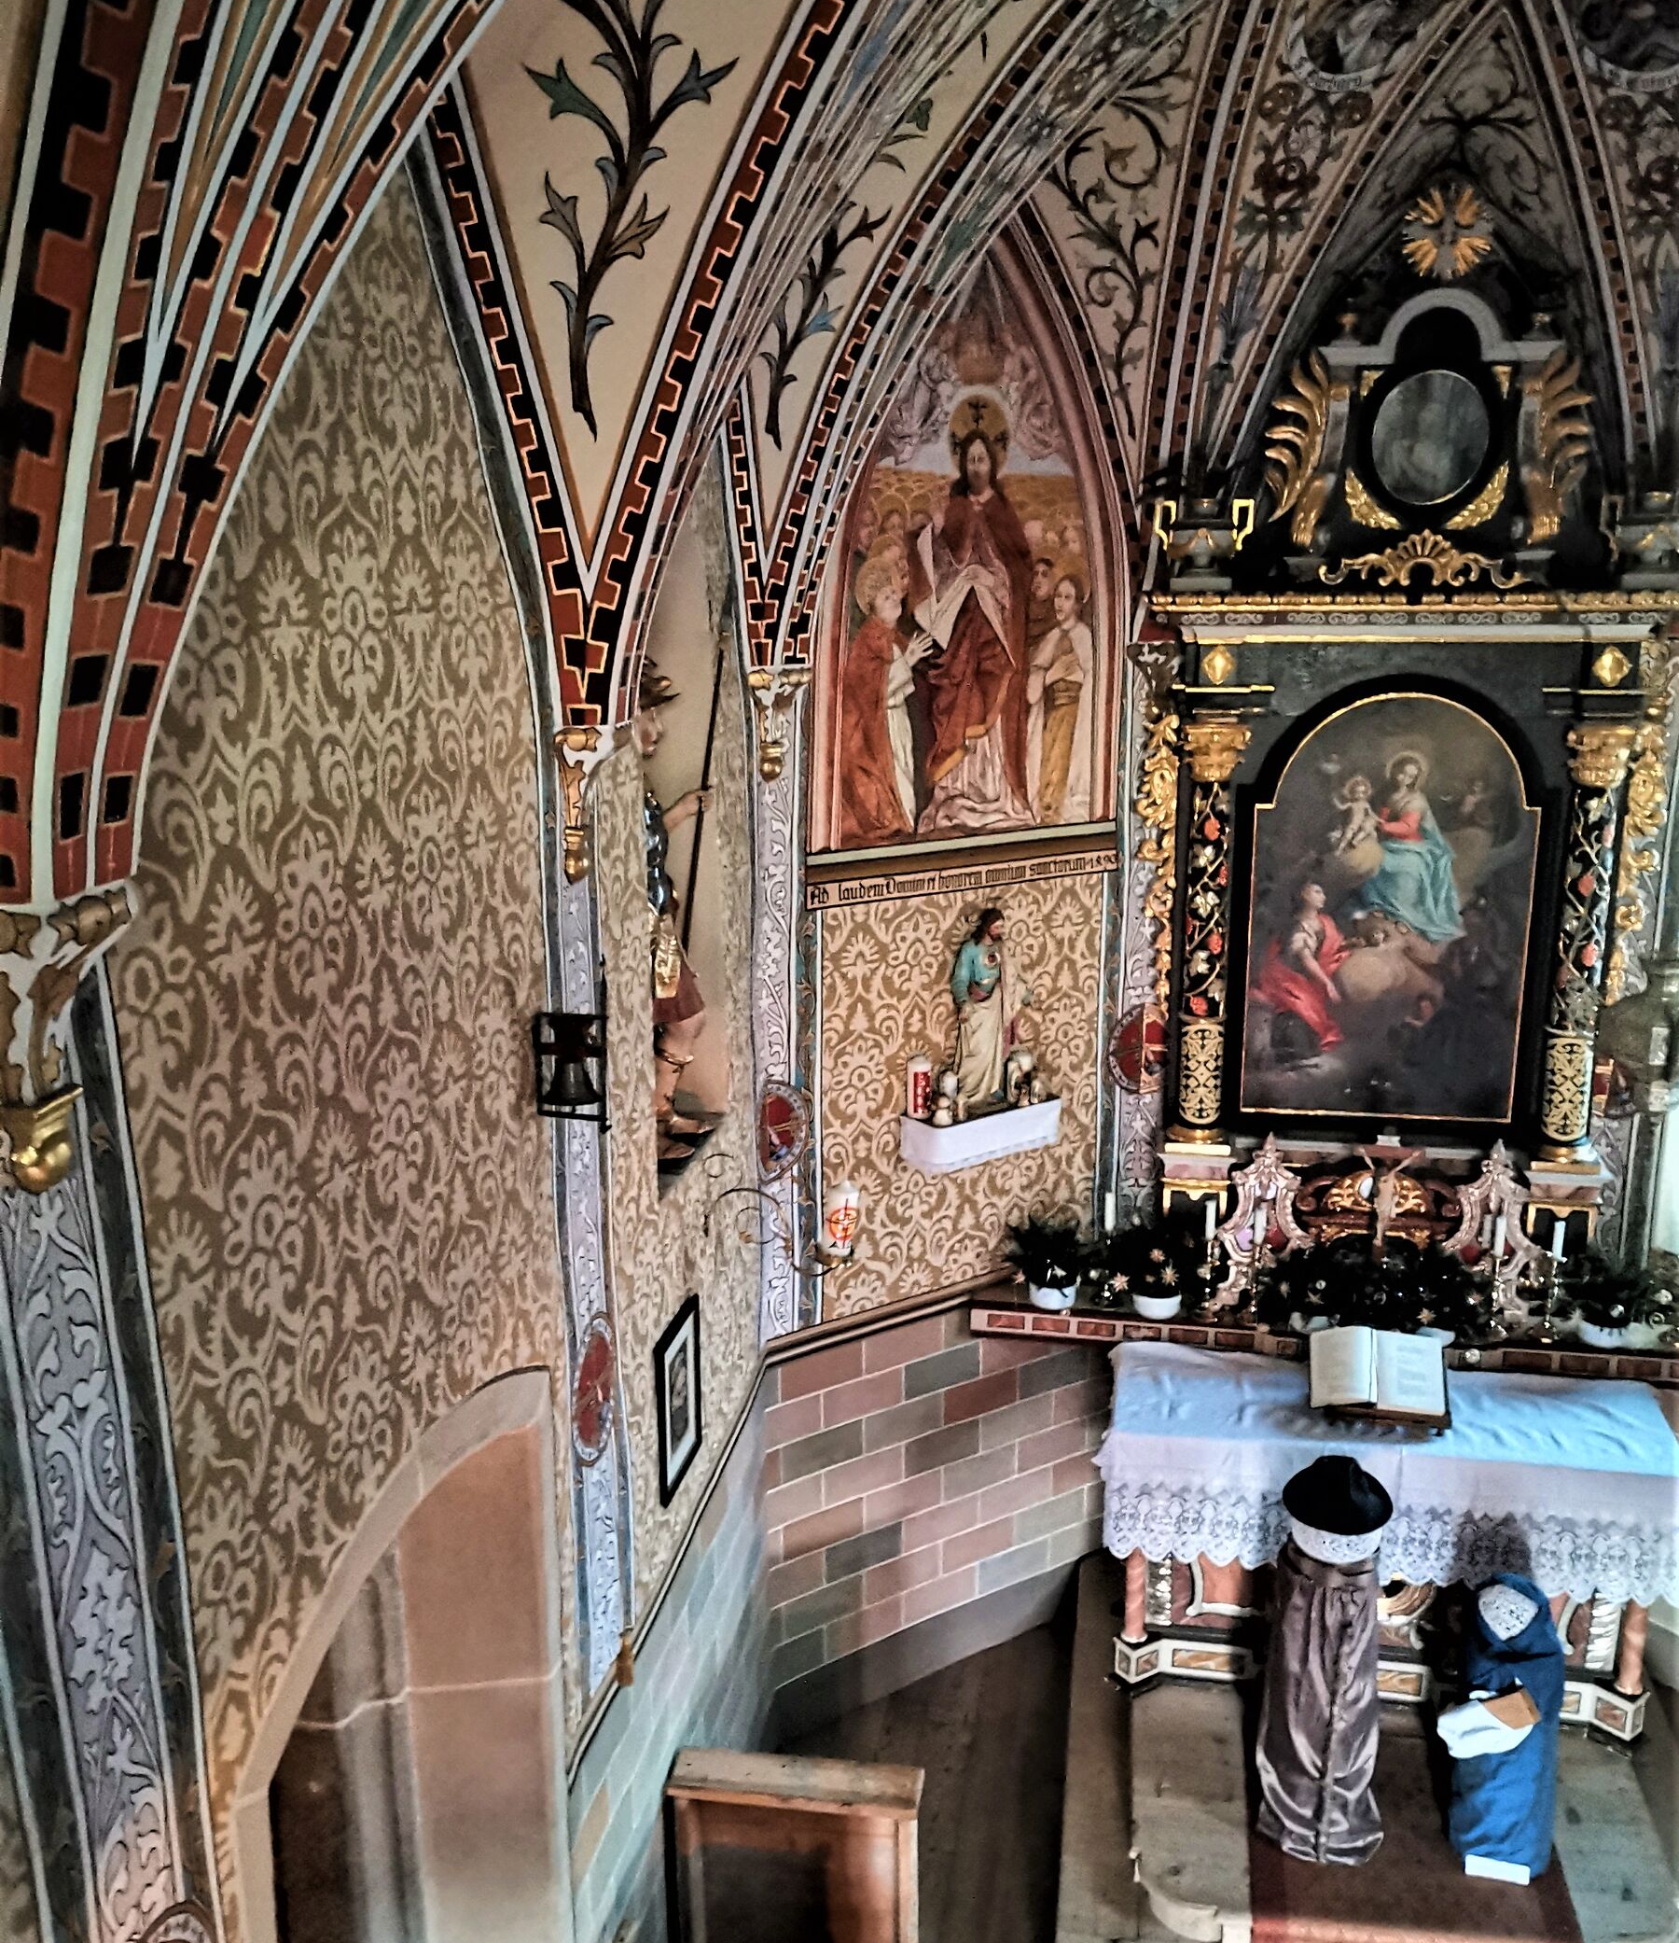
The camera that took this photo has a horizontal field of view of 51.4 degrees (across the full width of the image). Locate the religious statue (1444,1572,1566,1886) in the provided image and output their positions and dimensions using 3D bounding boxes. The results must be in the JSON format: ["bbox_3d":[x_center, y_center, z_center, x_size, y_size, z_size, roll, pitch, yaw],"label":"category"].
[{"bbox_3d":[1.969,2.163,5.146,0.300,0.985,0.330,6,19,23],"label":"religious statue"}]

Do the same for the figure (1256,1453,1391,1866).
[{"bbox_3d":[1.452,1.999,5.165,0.360,1.305,0.330,3,18,12],"label":"figure"}]

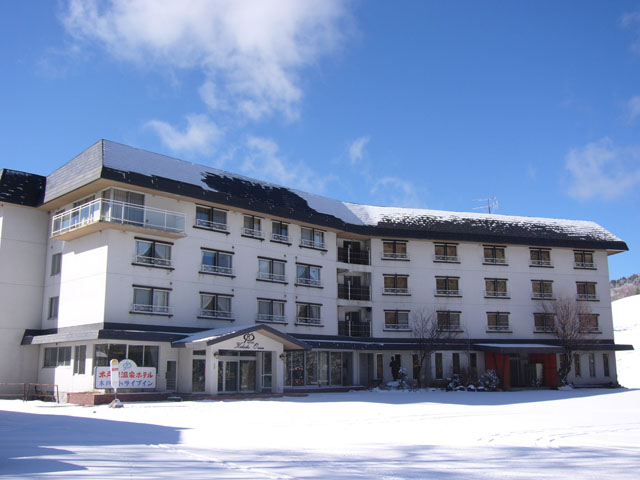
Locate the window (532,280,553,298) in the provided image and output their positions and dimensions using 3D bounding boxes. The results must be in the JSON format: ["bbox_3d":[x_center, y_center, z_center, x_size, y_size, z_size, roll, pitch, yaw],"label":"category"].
[{"bbox_3d":[20.580,4.606,59.887,2.076,1.492,0.150,3,-12,-15],"label":"window"}]

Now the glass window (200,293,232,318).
[{"bbox_3d":[-6.386,4.148,40.219,2.441,1.458,0.200,11,-16,-42],"label":"glass window"}]

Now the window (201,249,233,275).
[{"bbox_3d":[-7.159,1.539,45.150,2.690,1.493,0.150,11,-16,-44],"label":"window"}]

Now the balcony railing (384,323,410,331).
[{"bbox_3d":[6.475,7.227,54.068,2.400,0.680,0.280,3,-12,-16],"label":"balcony railing"}]

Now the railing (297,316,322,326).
[{"bbox_3d":[-0.633,5.694,45.294,2.517,0.544,0.200,11,-16,-42],"label":"railing"}]

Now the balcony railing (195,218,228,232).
[{"bbox_3d":[-6.711,-0.860,40.838,2.578,0.503,0.200,11,-16,-42],"label":"balcony railing"}]

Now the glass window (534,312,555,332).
[{"bbox_3d":[20.006,7.372,57.614,2.154,1.534,0.150,3,-12,-15],"label":"glass window"}]

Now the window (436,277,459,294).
[{"bbox_3d":[10.995,3.967,55.801,2.154,1.534,0.150,3,-12,-15],"label":"window"}]

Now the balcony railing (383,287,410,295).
[{"bbox_3d":[6.066,4.016,50.617,2.309,0.505,0.200,3,-12,-15],"label":"balcony railing"}]

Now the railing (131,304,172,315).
[{"bbox_3d":[-10.610,4.398,40.838,2.900,0.554,0.270,11,-16,-44],"label":"railing"}]

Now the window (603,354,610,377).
[{"bbox_3d":[24.000,10.506,54.189,0.568,1.842,0.200,3,-12,-15],"label":"window"}]

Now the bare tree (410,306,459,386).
[{"bbox_3d":[9.217,8.693,52.088,3.700,6.300,3.400,0,-12,0],"label":"bare tree"}]

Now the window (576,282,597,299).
[{"bbox_3d":[24.845,4.708,60.326,2.200,1.600,0.220,3,-12,-16],"label":"window"}]

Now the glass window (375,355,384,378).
[{"bbox_3d":[4.876,10.332,52.767,0.620,1.950,0.120,3,-12,-15],"label":"glass window"}]

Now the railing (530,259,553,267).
[{"bbox_3d":[20.332,2.065,59.400,2.350,0.680,0.280,3,-12,-16],"label":"railing"}]

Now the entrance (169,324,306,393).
[{"bbox_3d":[-4.725,7.719,41.695,8.400,4.350,3.500,11,-16,-44],"label":"entrance"}]

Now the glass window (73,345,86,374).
[{"bbox_3d":[-12.847,6.432,34.672,0.200,1.548,1.564,11,-17,-43],"label":"glass window"}]

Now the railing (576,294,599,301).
[{"bbox_3d":[24.521,5.277,59.185,2.390,0.530,0.200,3,-12,-15],"label":"railing"}]

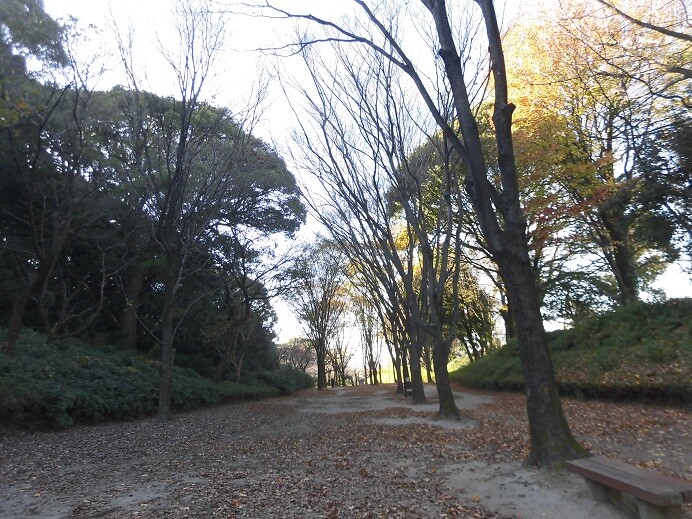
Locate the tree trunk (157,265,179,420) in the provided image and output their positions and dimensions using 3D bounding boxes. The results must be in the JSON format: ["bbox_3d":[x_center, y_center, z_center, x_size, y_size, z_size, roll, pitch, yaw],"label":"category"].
[{"bbox_3d":[-6.516,2.911,17.515,0.620,5.610,0.550,5,-15,-20],"label":"tree trunk"}]

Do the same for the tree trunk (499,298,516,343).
[{"bbox_3d":[11.243,4.187,32.957,1.100,3.050,0.950,-5,-15,18],"label":"tree trunk"}]

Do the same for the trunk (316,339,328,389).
[{"bbox_3d":[-2.443,10.774,49.871,1.100,5.070,1.000,1,-14,-3],"label":"trunk"}]

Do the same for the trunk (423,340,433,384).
[{"bbox_3d":[8.317,10.281,48.963,0.950,4.390,0.800,-2,-14,9],"label":"trunk"}]

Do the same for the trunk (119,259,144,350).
[{"bbox_3d":[-9.005,1.857,20.142,0.850,3.740,0.750,6,-15,-23],"label":"trunk"}]

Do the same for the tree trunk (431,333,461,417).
[{"bbox_3d":[3.835,4.375,18.127,0.920,3.060,0.800,-3,-14,11],"label":"tree trunk"}]

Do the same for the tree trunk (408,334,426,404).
[{"bbox_3d":[4.092,6.194,27.460,0.900,4.000,0.800,-2,-14,8],"label":"tree trunk"}]

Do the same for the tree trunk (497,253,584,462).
[{"bbox_3d":[3.654,1.678,8.968,1.050,3.900,0.850,-5,-15,21],"label":"tree trunk"}]

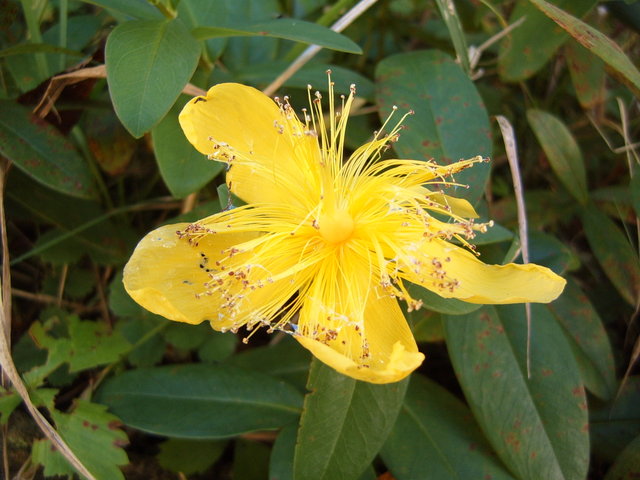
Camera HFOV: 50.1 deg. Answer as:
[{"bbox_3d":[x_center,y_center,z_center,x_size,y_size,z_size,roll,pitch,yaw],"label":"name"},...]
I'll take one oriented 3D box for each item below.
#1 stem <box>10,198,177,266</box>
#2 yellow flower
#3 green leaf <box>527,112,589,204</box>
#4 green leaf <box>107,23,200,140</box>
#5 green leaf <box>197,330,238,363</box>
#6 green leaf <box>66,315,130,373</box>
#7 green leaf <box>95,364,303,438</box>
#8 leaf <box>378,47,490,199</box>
[{"bbox_3d":[-0.076,-0.003,0.230,0.058,0.006,0.007,-21,74,0],"label":"stem"},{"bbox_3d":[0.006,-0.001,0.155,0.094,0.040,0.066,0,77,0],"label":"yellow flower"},{"bbox_3d":[0.085,-0.030,0.245,0.014,0.006,0.042,-27,72,-17],"label":"green leaf"},{"bbox_3d":[-0.042,-0.041,0.172,0.024,0.007,0.036,14,60,5],"label":"green leaf"},{"bbox_3d":[-0.034,0.035,0.225,0.015,0.004,0.013,0,60,0],"label":"green leaf"},{"bbox_3d":[-0.070,0.033,0.215,0.021,0.005,0.018,-22,62,-12],"label":"green leaf"},{"bbox_3d":[-0.036,0.048,0.205,0.064,0.008,0.025,4,60,2],"label":"green leaf"},{"bbox_3d":[0.033,-0.030,0.200,0.035,0.008,0.055,-14,63,-4],"label":"leaf"}]

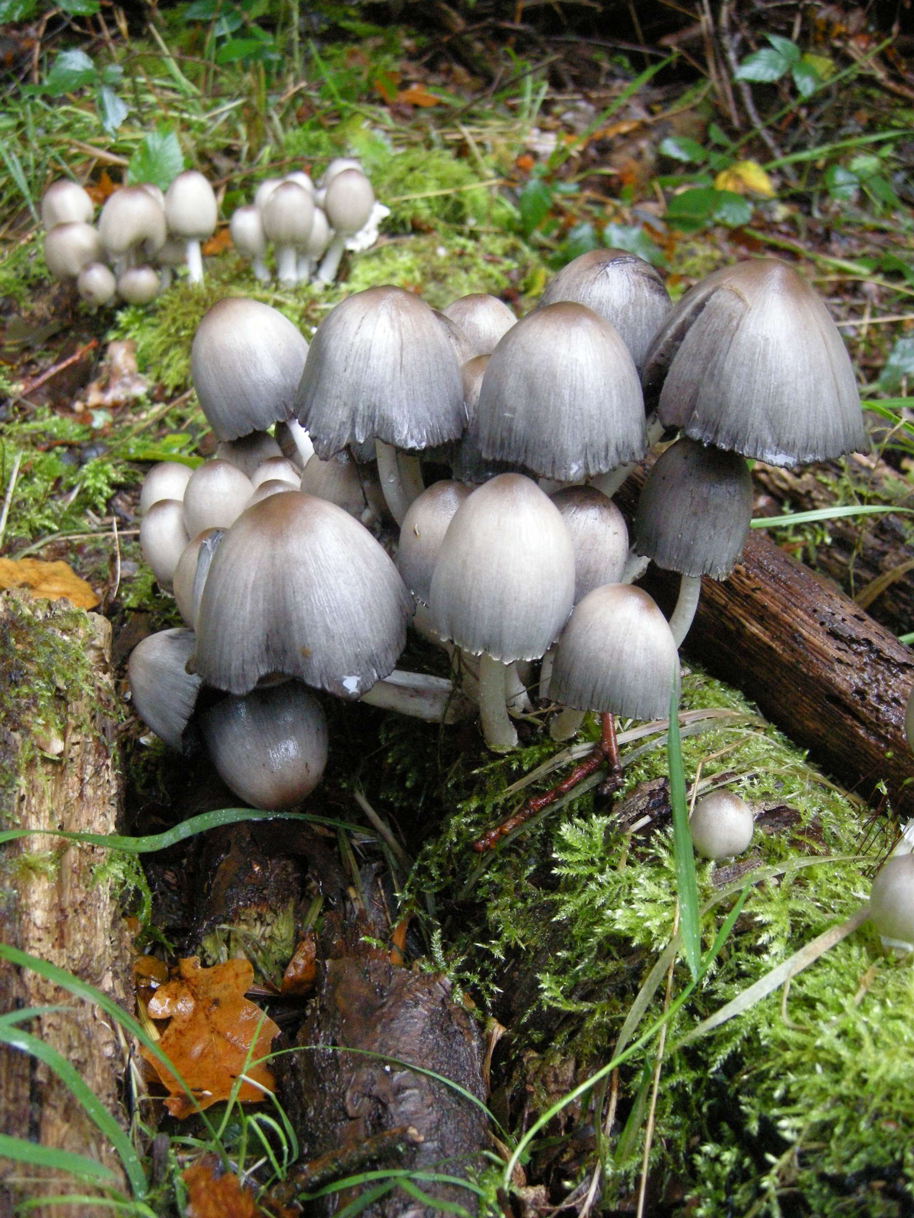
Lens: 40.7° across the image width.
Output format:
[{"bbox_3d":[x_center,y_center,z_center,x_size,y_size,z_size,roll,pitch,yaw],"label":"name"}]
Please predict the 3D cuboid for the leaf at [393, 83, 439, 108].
[{"bbox_3d":[-0.041,-0.522,1.250,0.046,0.019,0.038,0,32,0],"label":"leaf"}]

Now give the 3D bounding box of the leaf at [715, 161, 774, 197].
[{"bbox_3d":[0.240,-0.360,1.030,0.051,0.021,0.040,0,32,0],"label":"leaf"}]

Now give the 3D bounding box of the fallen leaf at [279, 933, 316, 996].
[{"bbox_3d":[-0.053,0.120,0.415,0.012,0.018,0.012,0,32,0],"label":"fallen leaf"}]

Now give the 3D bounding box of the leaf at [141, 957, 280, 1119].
[{"bbox_3d":[-0.081,0.138,0.400,0.044,0.014,0.055,-6,33,-10],"label":"leaf"}]

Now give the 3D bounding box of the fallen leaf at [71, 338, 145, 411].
[{"bbox_3d":[-0.177,-0.119,0.630,0.035,0.025,0.034,0,32,0],"label":"fallen leaf"}]

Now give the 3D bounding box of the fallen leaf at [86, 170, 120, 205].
[{"bbox_3d":[-0.264,-0.315,0.920,0.028,0.023,0.024,0,32,0],"label":"fallen leaf"}]

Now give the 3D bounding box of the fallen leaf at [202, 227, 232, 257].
[{"bbox_3d":[-0.155,-0.239,0.800,0.023,0.015,0.023,0,32,0],"label":"fallen leaf"}]

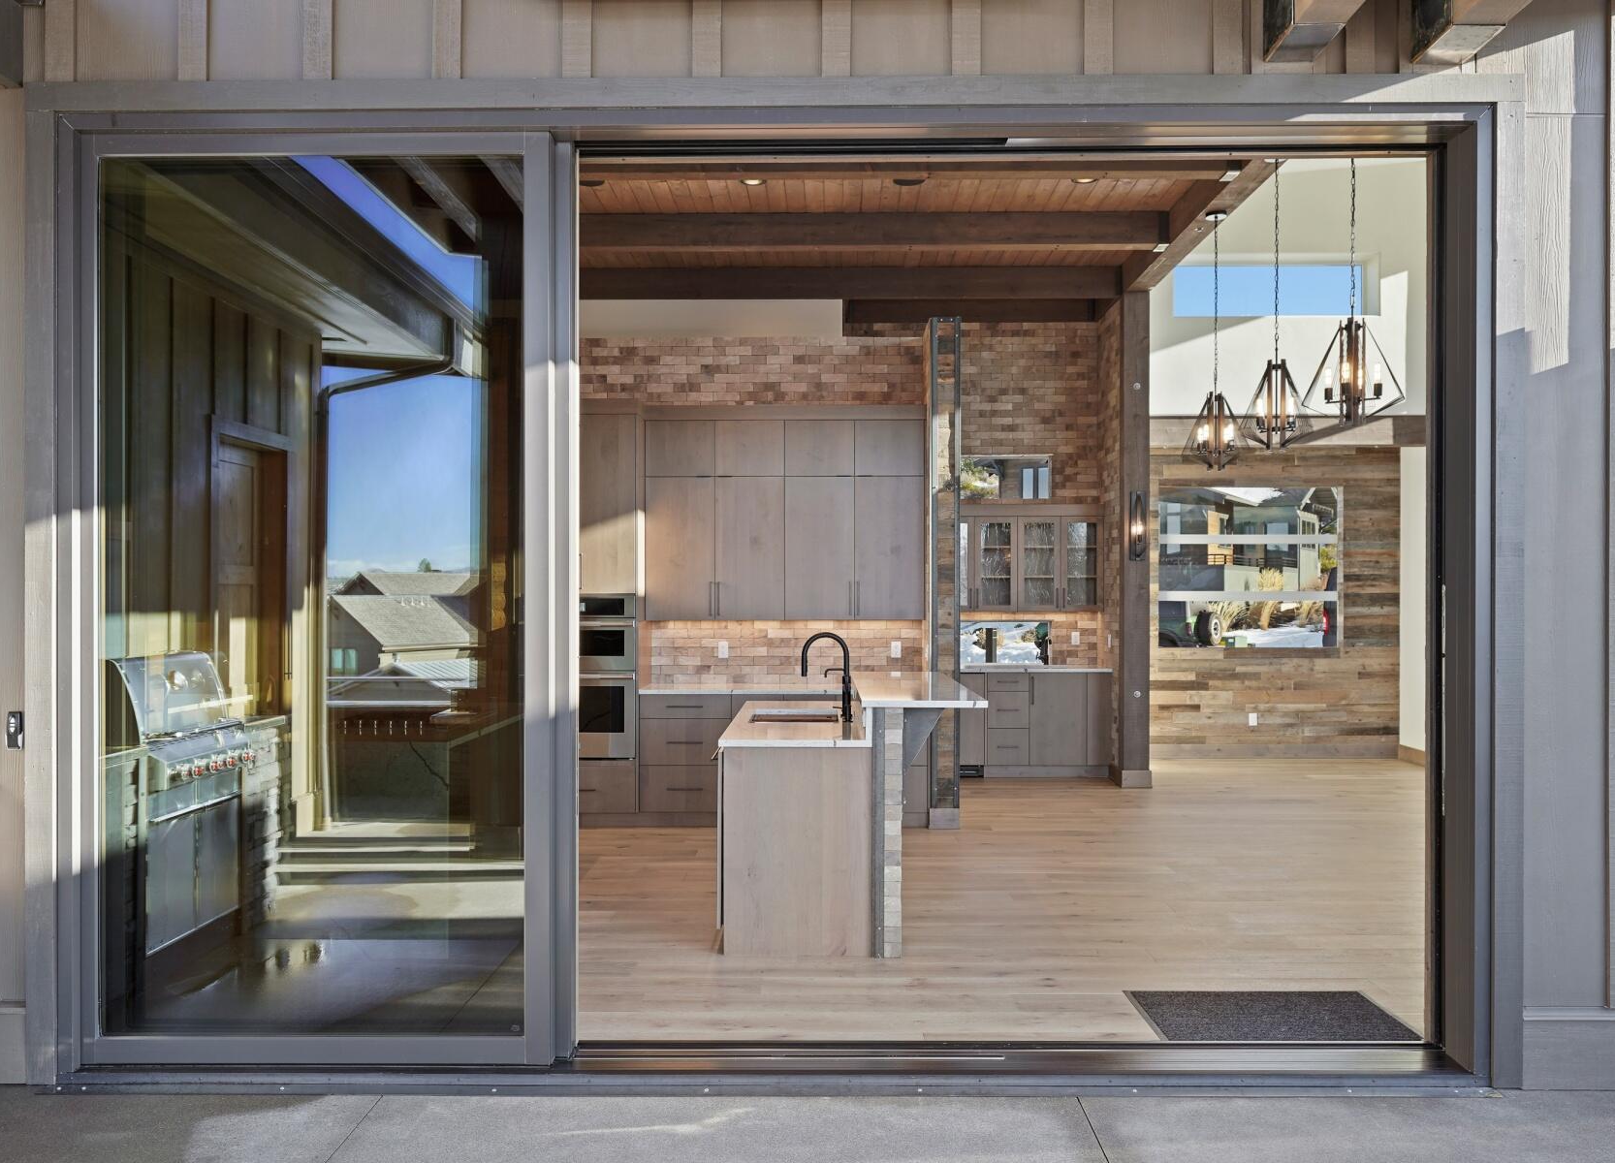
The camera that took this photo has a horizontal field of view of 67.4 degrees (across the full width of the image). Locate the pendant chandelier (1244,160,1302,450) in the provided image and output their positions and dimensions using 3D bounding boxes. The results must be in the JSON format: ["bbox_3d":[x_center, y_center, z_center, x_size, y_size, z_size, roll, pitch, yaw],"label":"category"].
[{"bbox_3d":[2.540,-1.500,6.550,0.390,1.570,0.390,0,0,1],"label":"pendant chandelier"}]

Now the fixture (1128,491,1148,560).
[{"bbox_3d":[2.604,-0.430,9.545,0.120,0.540,0.130,0,-1,1],"label":"fixture"}]

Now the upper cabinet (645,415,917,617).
[{"bbox_3d":[-0.141,-0.424,8.100,1.840,1.360,0.330,0,0,1],"label":"upper cabinet"}]

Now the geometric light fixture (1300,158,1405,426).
[{"bbox_3d":[2.577,-1.508,5.720,0.385,1.550,0.385,0,-1,1],"label":"geometric light fixture"}]

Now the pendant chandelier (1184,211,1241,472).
[{"bbox_3d":[2.600,-1.521,7.700,0.370,1.630,0.370,0,-1,1],"label":"pendant chandelier"}]

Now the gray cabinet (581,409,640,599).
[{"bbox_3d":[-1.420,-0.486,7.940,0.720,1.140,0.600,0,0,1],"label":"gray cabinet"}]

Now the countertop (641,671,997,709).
[{"bbox_3d":[0.504,0.530,6.050,0.540,0.034,1.950,0,0,1],"label":"countertop"}]

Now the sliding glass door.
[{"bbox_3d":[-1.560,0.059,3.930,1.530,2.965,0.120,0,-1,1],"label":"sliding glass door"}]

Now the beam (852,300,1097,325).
[{"bbox_3d":[1.398,-2.355,10.470,2.180,0.220,0.180,0,0,1],"label":"beam"}]

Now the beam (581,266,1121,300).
[{"bbox_3d":[0.245,-2.365,9.700,4.460,0.250,0.200,0,0,1],"label":"beam"}]

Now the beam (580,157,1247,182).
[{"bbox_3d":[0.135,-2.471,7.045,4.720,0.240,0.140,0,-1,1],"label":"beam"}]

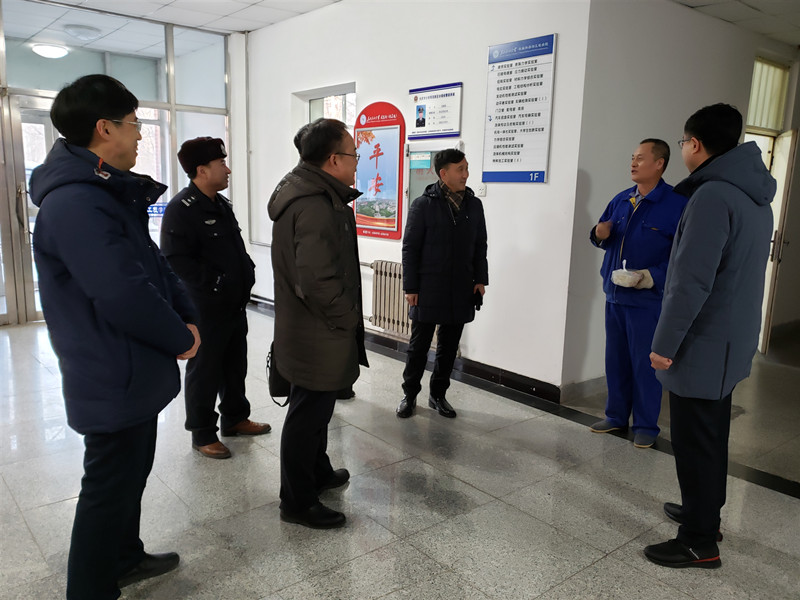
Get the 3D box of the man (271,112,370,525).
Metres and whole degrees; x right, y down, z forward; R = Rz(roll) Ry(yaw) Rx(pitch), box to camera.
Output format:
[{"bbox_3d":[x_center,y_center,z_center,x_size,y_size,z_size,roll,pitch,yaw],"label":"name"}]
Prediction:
[{"bbox_3d":[-0.355,0.092,2.666,0.430,1.735,0.520,1,9,-6],"label":"man"}]

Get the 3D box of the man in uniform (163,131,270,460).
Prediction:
[{"bbox_3d":[-1.008,-0.018,3.316,0.400,1.700,0.530,5,10,21],"label":"man in uniform"}]

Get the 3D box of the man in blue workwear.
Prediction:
[{"bbox_3d":[1.432,-0.036,3.579,0.400,1.797,0.560,-6,12,-37],"label":"man in blue workwear"}]

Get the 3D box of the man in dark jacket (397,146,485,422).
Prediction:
[{"bbox_3d":[0.256,-0.091,3.900,0.560,1.728,0.370,0,10,-11],"label":"man in dark jacket"}]

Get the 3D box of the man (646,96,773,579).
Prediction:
[{"bbox_3d":[1.252,0.140,2.464,0.450,1.804,0.520,8,11,32],"label":"man"}]

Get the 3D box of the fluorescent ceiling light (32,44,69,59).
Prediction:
[{"bbox_3d":[-4.570,-3.240,7.870,0.410,0.110,0.410,-6,12,-40],"label":"fluorescent ceiling light"}]

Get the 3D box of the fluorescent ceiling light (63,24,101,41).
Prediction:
[{"bbox_3d":[-3.680,-3.090,6.980,0.400,0.100,0.400,-6,12,-40],"label":"fluorescent ceiling light"}]

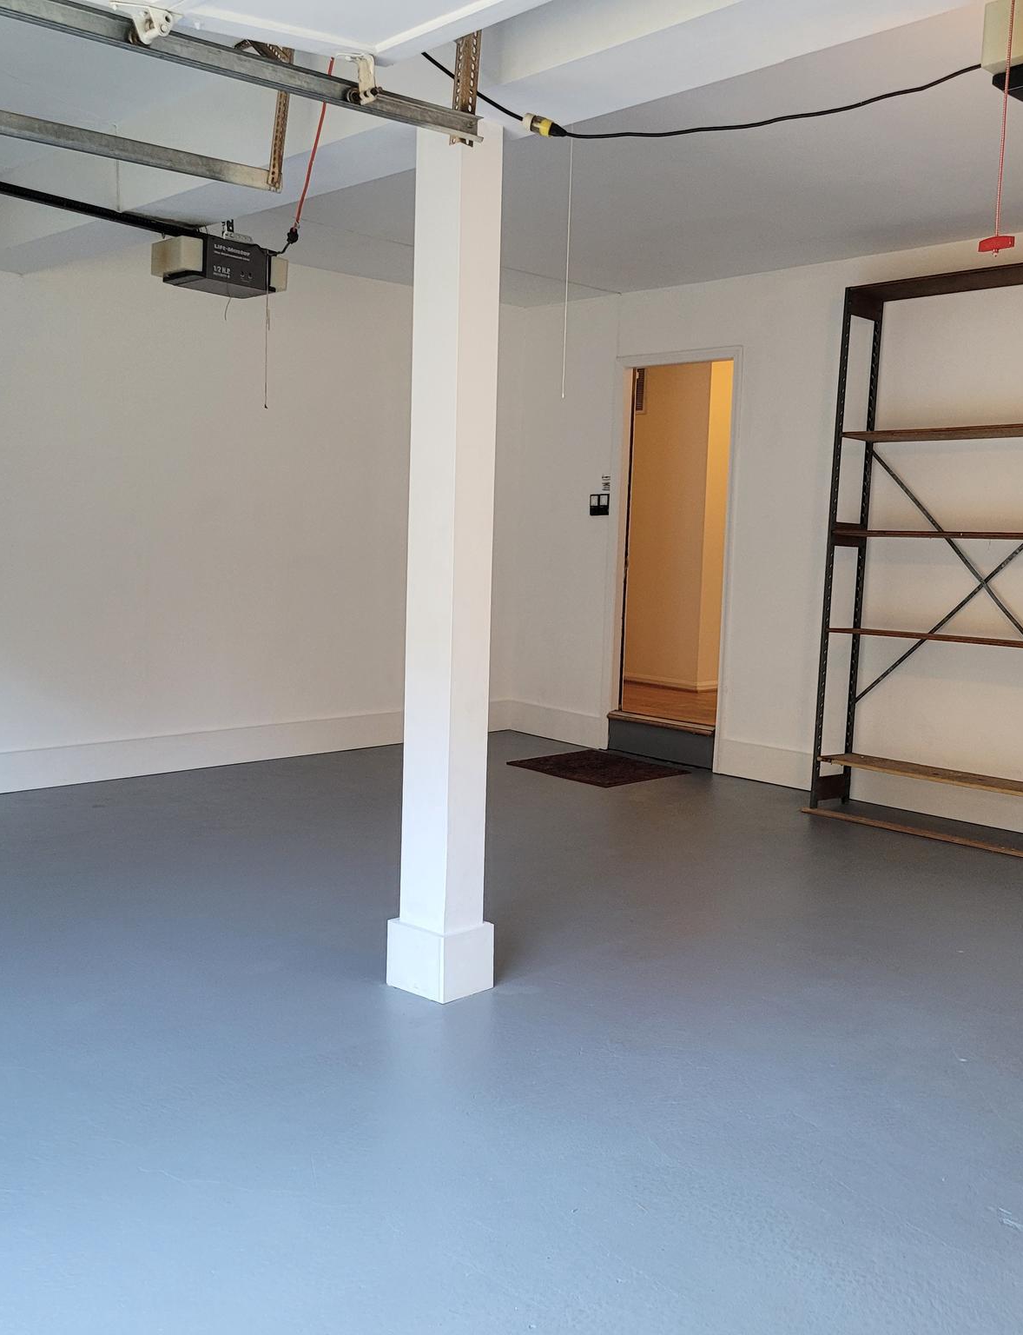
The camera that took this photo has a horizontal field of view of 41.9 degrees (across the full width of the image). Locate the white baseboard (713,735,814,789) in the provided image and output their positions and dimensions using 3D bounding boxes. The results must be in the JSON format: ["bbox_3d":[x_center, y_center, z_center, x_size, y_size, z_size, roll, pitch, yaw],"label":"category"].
[{"bbox_3d":[1.360,0.516,7.139,0.022,0.200,0.620,-4,9,-42],"label":"white baseboard"}]

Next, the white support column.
[{"bbox_3d":[-0.173,-0.274,3.807,0.232,2.436,0.211,7,9,42],"label":"white support column"}]

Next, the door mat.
[{"bbox_3d":[0.485,0.552,7.429,0.720,0.015,0.815,-4,9,-42],"label":"door mat"}]

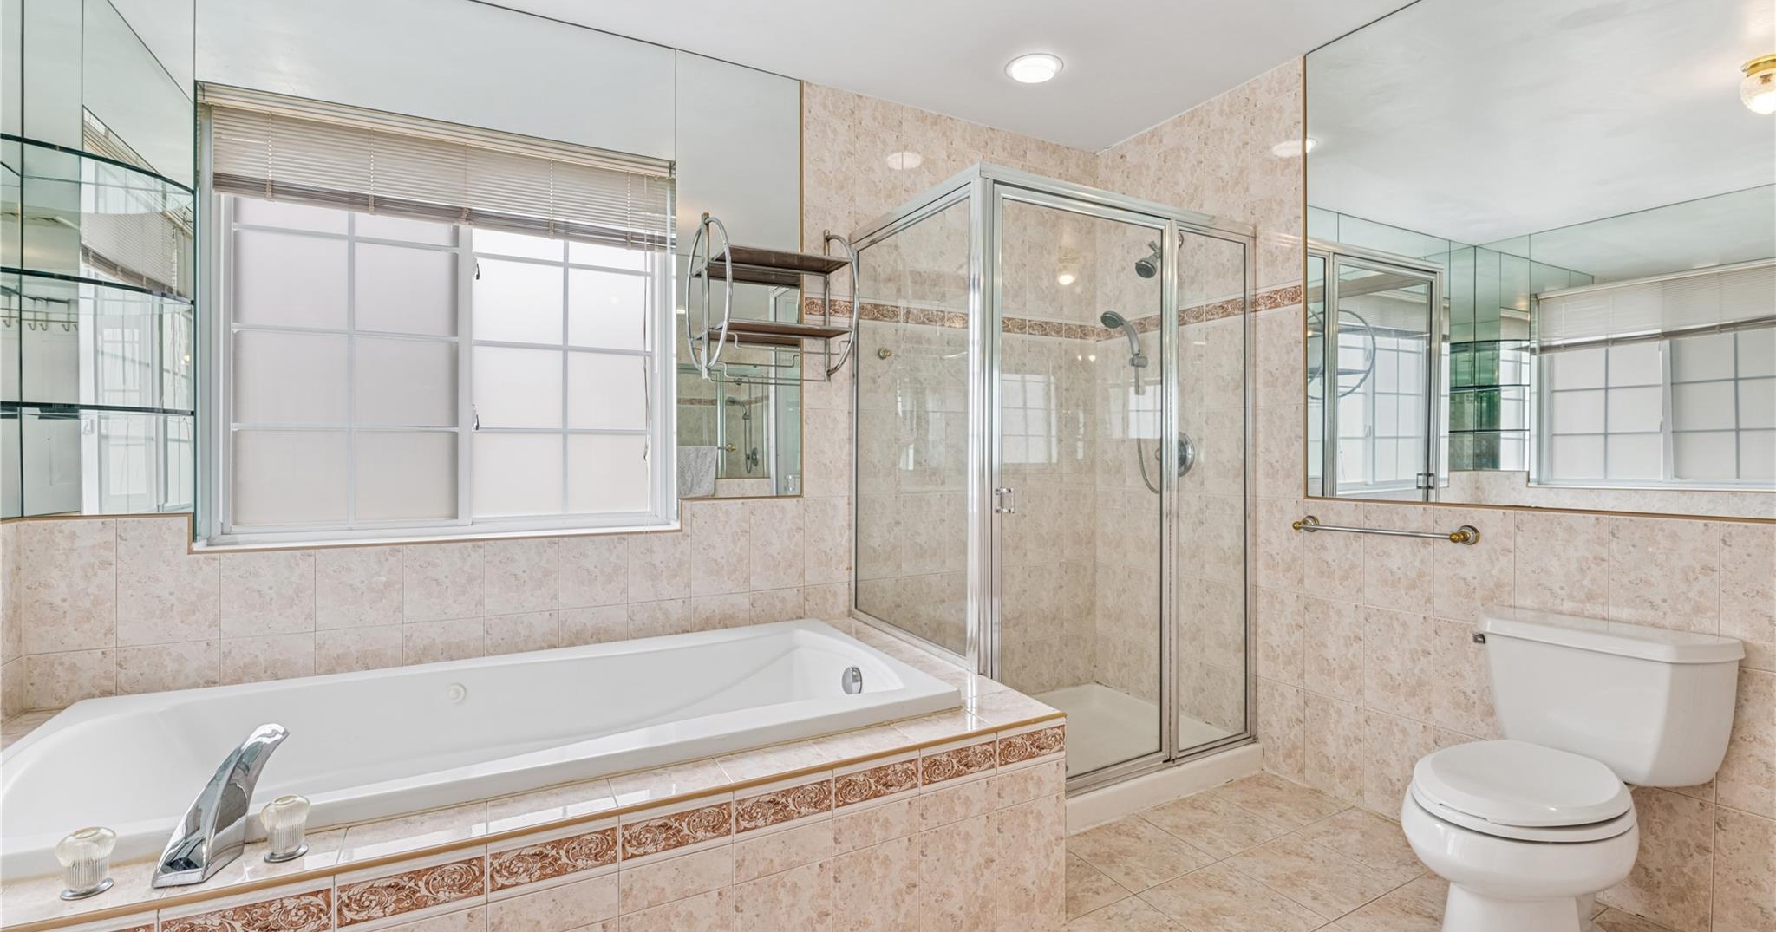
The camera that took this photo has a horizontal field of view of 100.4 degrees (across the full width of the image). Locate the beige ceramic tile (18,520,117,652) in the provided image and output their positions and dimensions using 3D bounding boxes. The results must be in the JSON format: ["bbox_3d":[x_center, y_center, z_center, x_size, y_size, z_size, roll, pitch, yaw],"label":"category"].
[{"bbox_3d":[-2.035,0.298,1.845,0.168,0.330,0.010,0,0,-27],"label":"beige ceramic tile"}]

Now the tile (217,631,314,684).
[{"bbox_3d":[-1.614,0.505,1.934,0.199,0.125,0.010,-1,1,-28],"label":"tile"}]

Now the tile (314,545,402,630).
[{"bbox_3d":[-1.482,0.340,2.083,0.203,0.226,0.010,-1,1,-27],"label":"tile"}]

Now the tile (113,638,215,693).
[{"bbox_3d":[-1.871,0.528,1.931,0.201,0.130,0.010,0,0,-27],"label":"tile"}]

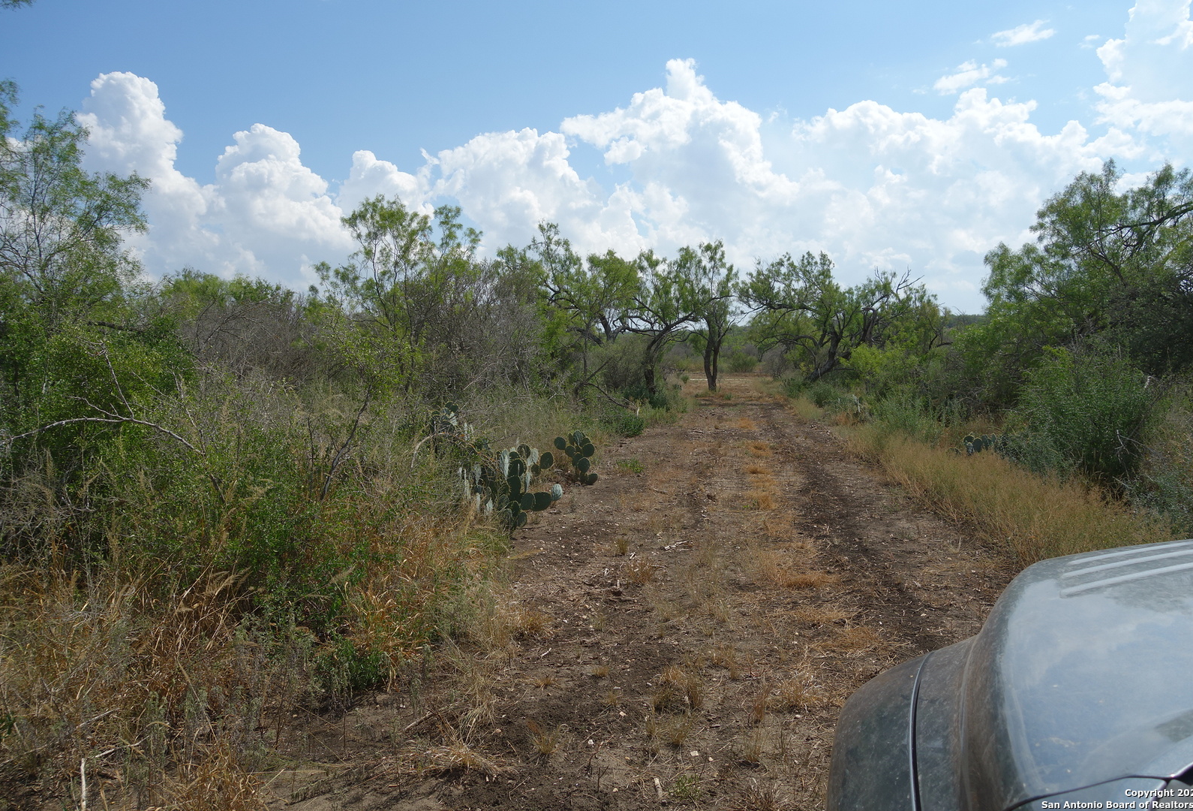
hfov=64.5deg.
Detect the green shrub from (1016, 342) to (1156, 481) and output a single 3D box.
[{"bbox_3d":[5.541,0.097,10.700,1.550,1.600,1.450,0,4,0],"label":"green shrub"}]

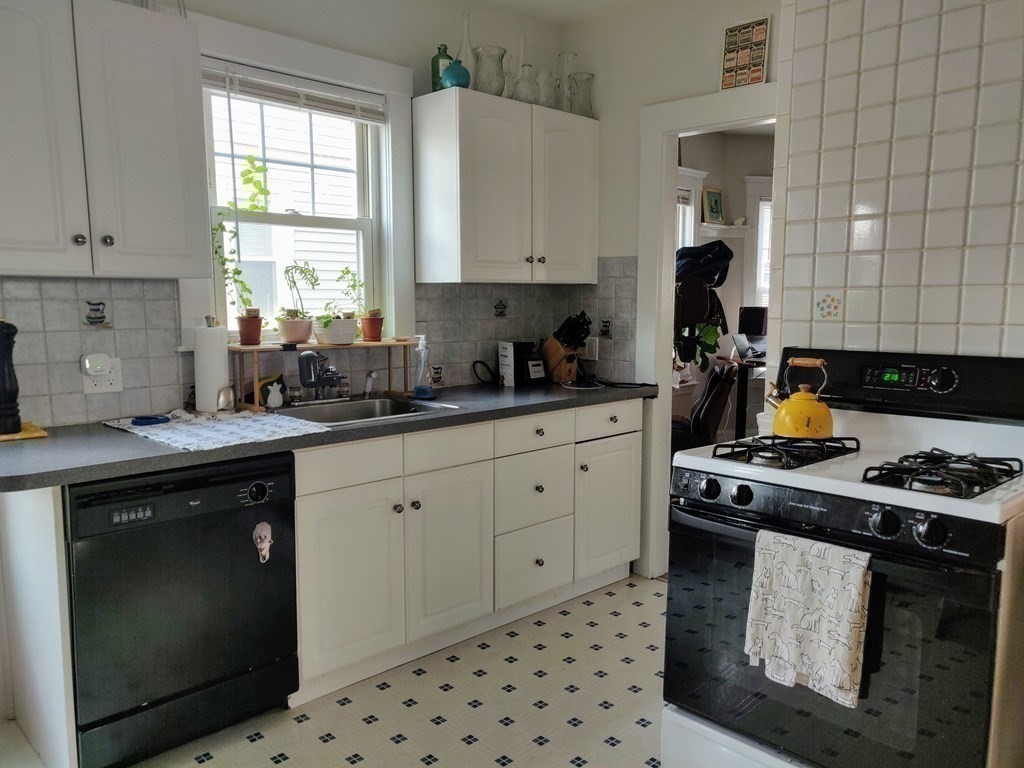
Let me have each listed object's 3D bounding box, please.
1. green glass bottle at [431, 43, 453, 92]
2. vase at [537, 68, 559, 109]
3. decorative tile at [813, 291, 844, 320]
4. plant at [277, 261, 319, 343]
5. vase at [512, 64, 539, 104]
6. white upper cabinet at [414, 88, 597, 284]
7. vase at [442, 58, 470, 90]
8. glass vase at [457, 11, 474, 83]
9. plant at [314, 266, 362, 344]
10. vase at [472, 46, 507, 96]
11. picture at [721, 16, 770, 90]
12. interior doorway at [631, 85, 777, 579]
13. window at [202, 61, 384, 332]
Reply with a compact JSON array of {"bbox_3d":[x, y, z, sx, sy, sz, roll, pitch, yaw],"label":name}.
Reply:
[{"bbox_3d":[-0.300,-1.333,3.169,0.089,0.228,0.089,0,7,0],"label":"green glass bottle"},{"bbox_3d":[0.166,-1.363,3.461,0.100,0.212,0.100,0,6,0],"label":"vase"},{"bbox_3d":[1.048,-0.261,2.446,0.008,0.105,0.105,-6,9,-42],"label":"decorative tile"},{"bbox_3d":[-0.816,-0.310,2.812,0.135,0.310,0.135,-6,9,-42],"label":"plant"},{"bbox_3d":[0.065,-1.338,3.344,0.115,0.198,0.115,0,7,0],"label":"vase"},{"bbox_3d":[-0.001,-0.854,3.409,0.874,0.779,0.302,-6,9,-42],"label":"white upper cabinet"},{"bbox_3d":[-0.234,-1.278,3.057,0.118,0.132,0.118,0,6,0],"label":"vase"},{"bbox_3d":[-0.202,-1.415,3.216,0.085,0.380,0.085,0,7,0],"label":"glass vase"},{"bbox_3d":[-0.681,-0.306,2.883,0.175,0.300,0.165,-6,9,-42],"label":"plant"},{"bbox_3d":[-0.096,-1.347,3.227,0.145,0.242,0.145,0,7,0],"label":"vase"},{"bbox_3d":[0.937,-1.331,2.987,0.020,0.254,0.205,-6,9,-42],"label":"picture"},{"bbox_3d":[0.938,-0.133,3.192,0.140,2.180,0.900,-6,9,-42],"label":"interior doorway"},{"bbox_3d":[-0.839,-0.684,2.946,0.775,1.000,0.100,-6,9,-42],"label":"window"}]

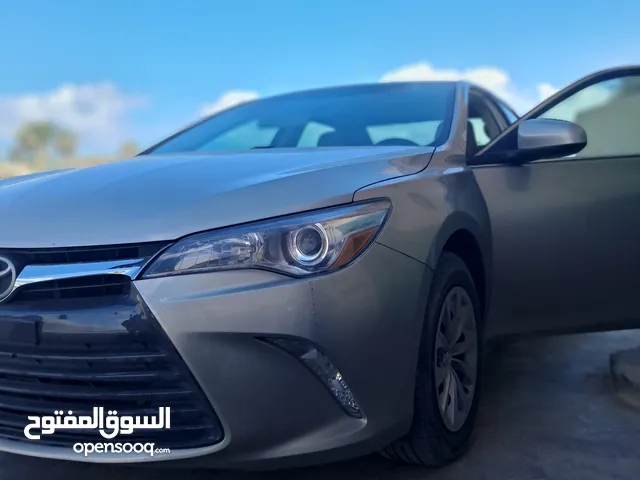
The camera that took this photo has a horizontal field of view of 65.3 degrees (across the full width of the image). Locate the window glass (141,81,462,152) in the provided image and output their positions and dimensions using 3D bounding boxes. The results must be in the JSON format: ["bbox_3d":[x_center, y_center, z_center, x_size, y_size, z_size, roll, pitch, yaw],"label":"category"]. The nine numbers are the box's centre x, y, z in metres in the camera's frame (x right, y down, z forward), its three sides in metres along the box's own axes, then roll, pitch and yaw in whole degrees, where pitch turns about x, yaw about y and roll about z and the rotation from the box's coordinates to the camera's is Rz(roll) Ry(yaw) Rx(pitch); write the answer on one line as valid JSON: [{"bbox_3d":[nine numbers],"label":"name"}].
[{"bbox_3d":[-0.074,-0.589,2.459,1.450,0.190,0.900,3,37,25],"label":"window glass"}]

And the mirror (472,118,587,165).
[{"bbox_3d":[0.805,-0.376,1.895,0.367,0.170,0.184,5,7,42],"label":"mirror"}]

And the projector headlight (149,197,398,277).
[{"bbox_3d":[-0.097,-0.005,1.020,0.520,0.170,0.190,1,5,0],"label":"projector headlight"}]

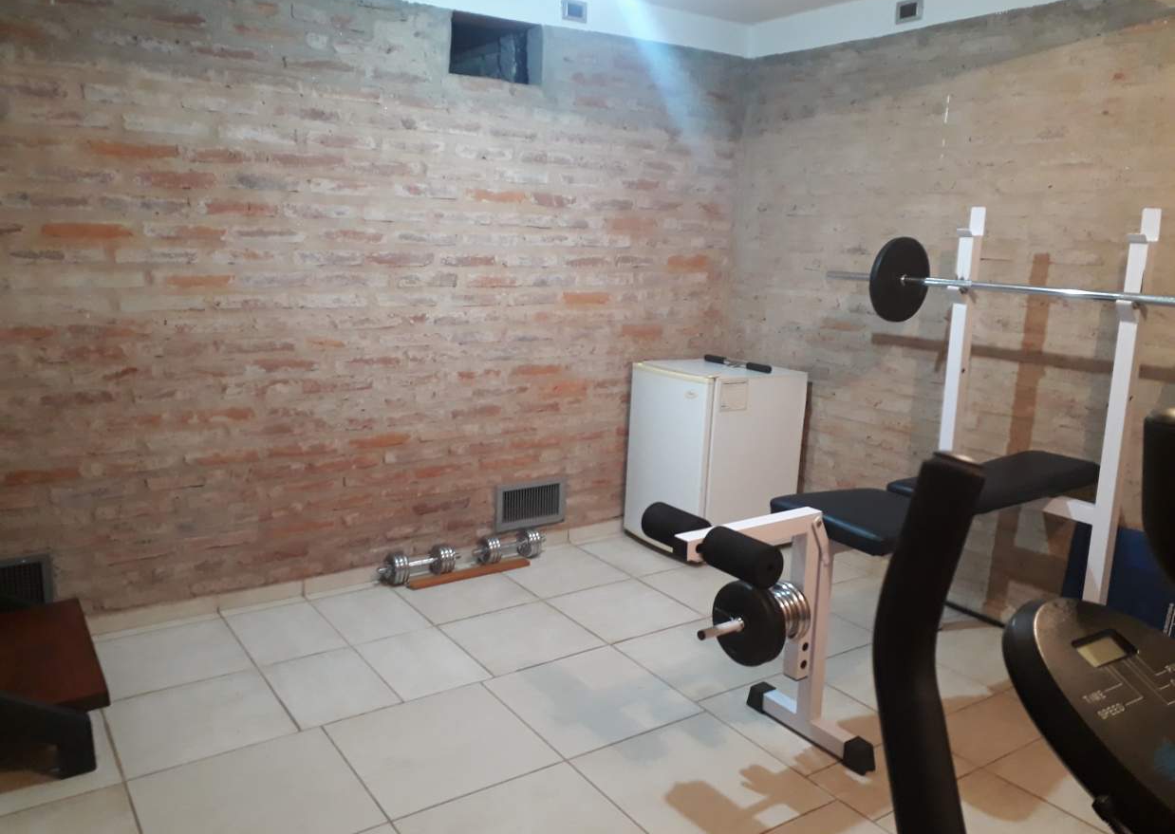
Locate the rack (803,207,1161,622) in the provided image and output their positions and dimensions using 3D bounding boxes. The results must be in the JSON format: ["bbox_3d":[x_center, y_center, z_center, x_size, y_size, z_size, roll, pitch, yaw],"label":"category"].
[{"bbox_3d":[1.062,0.127,2.728,0.980,1.492,0.616,-6,15,-34],"label":"rack"}]

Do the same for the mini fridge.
[{"bbox_3d":[0.583,0.172,4.250,0.555,0.830,0.515,-7,15,-38],"label":"mini fridge"}]

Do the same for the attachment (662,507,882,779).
[{"bbox_3d":[0.449,0.593,2.374,0.574,0.682,0.497,-6,15,-34],"label":"attachment"}]

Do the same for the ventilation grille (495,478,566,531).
[{"bbox_3d":[-0.233,0.378,3.925,0.343,0.197,0.025,-6,15,-34],"label":"ventilation grille"}]

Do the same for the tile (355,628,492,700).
[{"bbox_3d":[-0.540,0.789,2.951,0.298,0.010,0.423,-6,15,-34],"label":"tile"}]

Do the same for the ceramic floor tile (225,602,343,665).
[{"bbox_3d":[-1.036,0.732,3.129,0.294,0.010,0.427,-6,15,-34],"label":"ceramic floor tile"}]

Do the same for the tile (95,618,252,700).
[{"bbox_3d":[-1.372,0.787,2.997,0.450,0.010,0.450,-6,15,-34],"label":"tile"}]

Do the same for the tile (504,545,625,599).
[{"bbox_3d":[-0.118,0.633,3.755,0.431,0.010,0.427,-6,15,-34],"label":"tile"}]

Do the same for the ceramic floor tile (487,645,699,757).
[{"bbox_3d":[0.009,0.875,2.861,0.510,0.010,0.510,-6,15,-34],"label":"ceramic floor tile"}]

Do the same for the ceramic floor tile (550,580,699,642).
[{"bbox_3d":[0.131,0.740,3.512,0.450,0.010,0.450,-6,15,-34],"label":"ceramic floor tile"}]

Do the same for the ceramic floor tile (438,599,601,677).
[{"bbox_3d":[-0.236,0.779,3.257,0.450,0.010,0.450,-6,15,-34],"label":"ceramic floor tile"}]

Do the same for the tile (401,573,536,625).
[{"bbox_3d":[-0.488,0.694,3.607,0.450,0.010,0.450,-6,15,-34],"label":"tile"}]

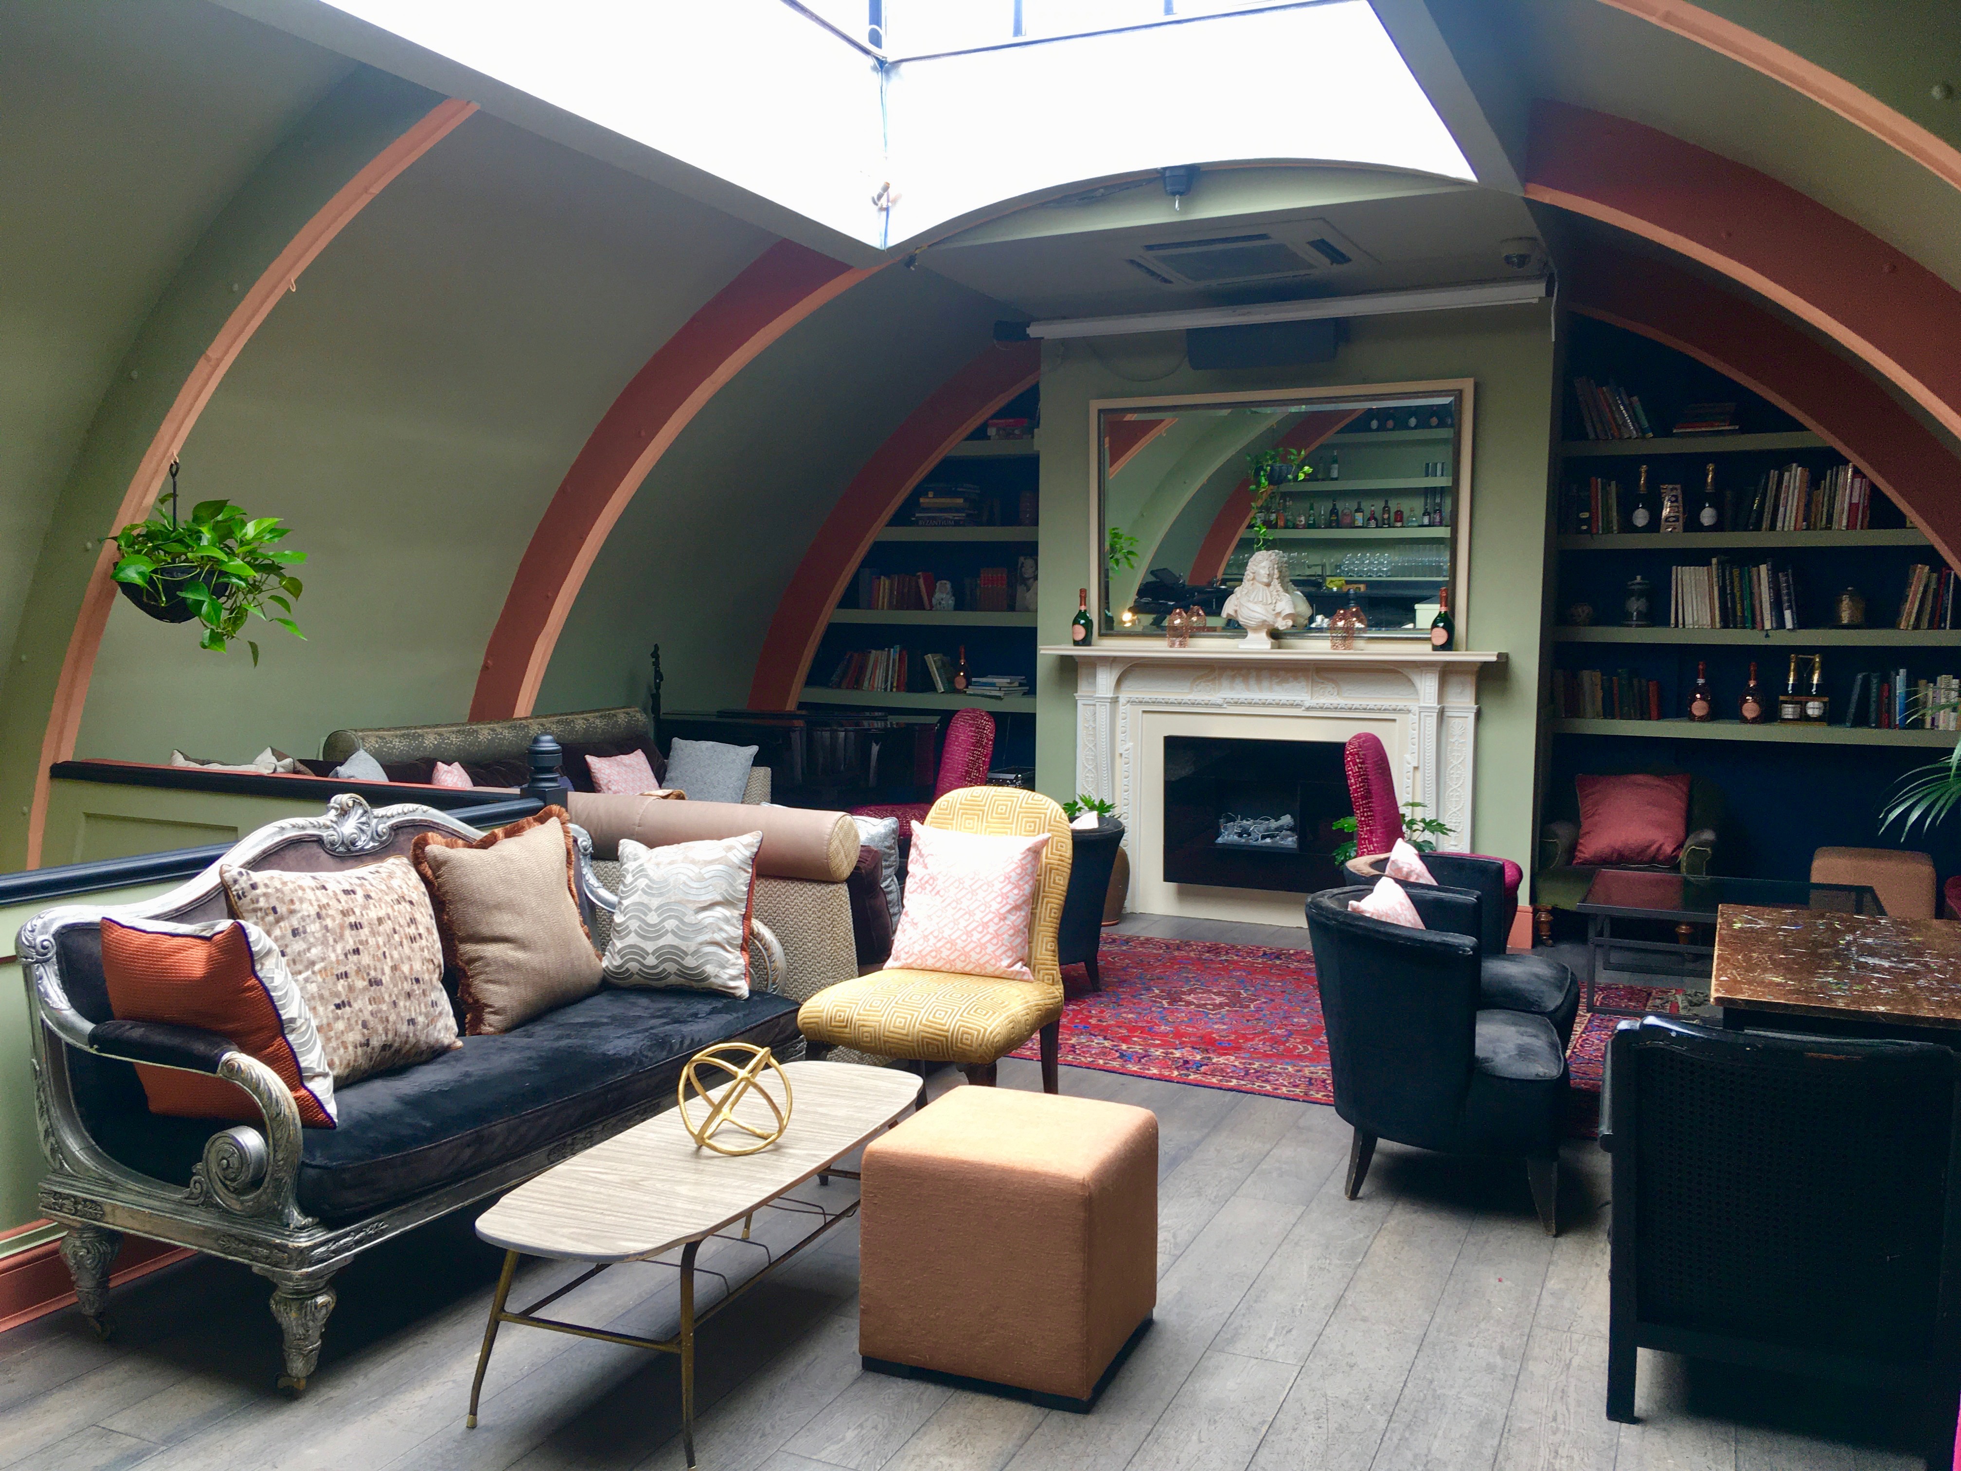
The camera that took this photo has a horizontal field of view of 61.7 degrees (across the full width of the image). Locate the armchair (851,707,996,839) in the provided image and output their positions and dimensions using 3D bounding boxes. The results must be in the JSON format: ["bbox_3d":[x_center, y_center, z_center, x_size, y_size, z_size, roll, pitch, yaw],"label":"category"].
[{"bbox_3d":[-0.292,0.375,8.244,0.670,1.010,0.530,1,4,6],"label":"armchair"}]

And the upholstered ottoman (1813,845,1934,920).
[{"bbox_3d":[3.949,0.754,7.317,0.479,0.438,0.450,2,5,25],"label":"upholstered ottoman"}]

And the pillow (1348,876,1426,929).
[{"bbox_3d":[1.179,0.606,4.541,0.140,0.420,0.430,-28,-8,24],"label":"pillow"}]

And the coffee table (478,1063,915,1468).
[{"bbox_3d":[-0.484,0.995,3.236,0.472,0.409,1.227,2,4,22],"label":"coffee table"}]

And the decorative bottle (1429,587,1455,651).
[{"bbox_3d":[2.088,-0.531,7.439,0.105,0.292,0.105,2,4,26],"label":"decorative bottle"}]

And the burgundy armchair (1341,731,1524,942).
[{"bbox_3d":[1.818,0.505,6.566,0.670,1.010,0.530,1,4,10],"label":"burgundy armchair"}]

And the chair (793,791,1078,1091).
[{"bbox_3d":[-0.128,0.639,4.704,0.550,0.940,0.690,3,4,29],"label":"chair"}]

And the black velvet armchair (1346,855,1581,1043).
[{"bbox_3d":[1.459,0.755,4.992,0.710,0.705,0.680,2,4,24],"label":"black velvet armchair"}]

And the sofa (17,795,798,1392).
[{"bbox_3d":[-1.275,0.695,4.221,0.806,1.043,1.975,2,5,25],"label":"sofa"}]

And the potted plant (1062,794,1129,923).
[{"bbox_3d":[0.551,0.597,7.918,0.370,0.627,0.370,1,4,0],"label":"potted plant"}]

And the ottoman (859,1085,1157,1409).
[{"bbox_3d":[0.069,0.983,3.241,0.458,0.444,0.458,2,4,21],"label":"ottoman"}]

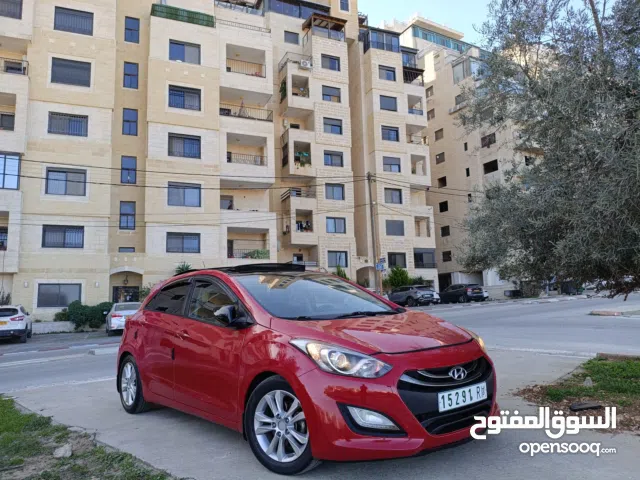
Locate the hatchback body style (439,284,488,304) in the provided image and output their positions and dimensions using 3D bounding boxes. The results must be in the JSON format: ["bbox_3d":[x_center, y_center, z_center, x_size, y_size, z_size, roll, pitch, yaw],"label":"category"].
[{"bbox_3d":[11.950,4.600,40.950,1.820,1.580,4.400,1,-8,-22],"label":"hatchback body style"}]

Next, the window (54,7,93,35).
[{"bbox_3d":[-14.105,-12.500,27.507,1.957,1.477,0.150,1,-9,-20],"label":"window"}]

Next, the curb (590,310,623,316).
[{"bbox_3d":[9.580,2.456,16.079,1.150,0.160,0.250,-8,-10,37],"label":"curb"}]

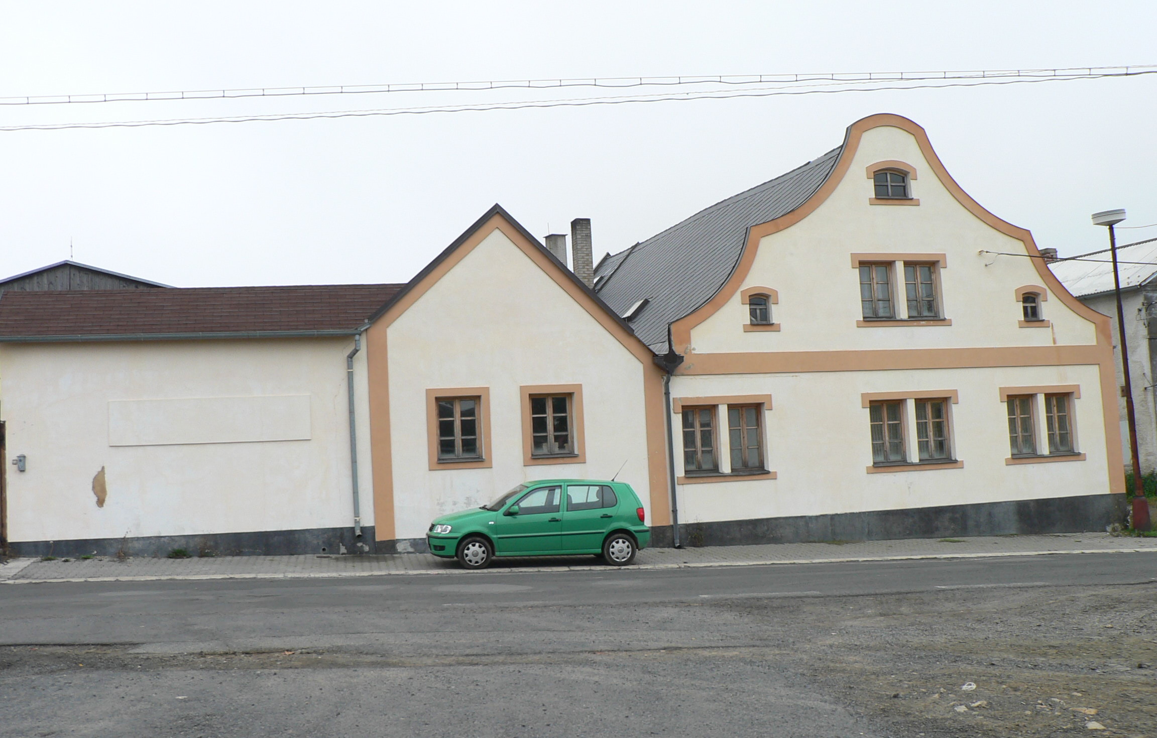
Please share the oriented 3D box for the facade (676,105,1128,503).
[{"bbox_3d":[7.219,-1.207,26.501,11.073,9.314,0.400,-1,-6,-15],"label":"facade"}]

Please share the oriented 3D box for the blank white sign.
[{"bbox_3d":[-6.967,0.985,22.262,3.670,0.868,0.050,-1,-6,-15],"label":"blank white sign"}]

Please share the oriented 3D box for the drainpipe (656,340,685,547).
[{"bbox_3d":[1.968,1.485,24.476,0.500,4.465,0.280,-1,-6,-15],"label":"drainpipe"}]

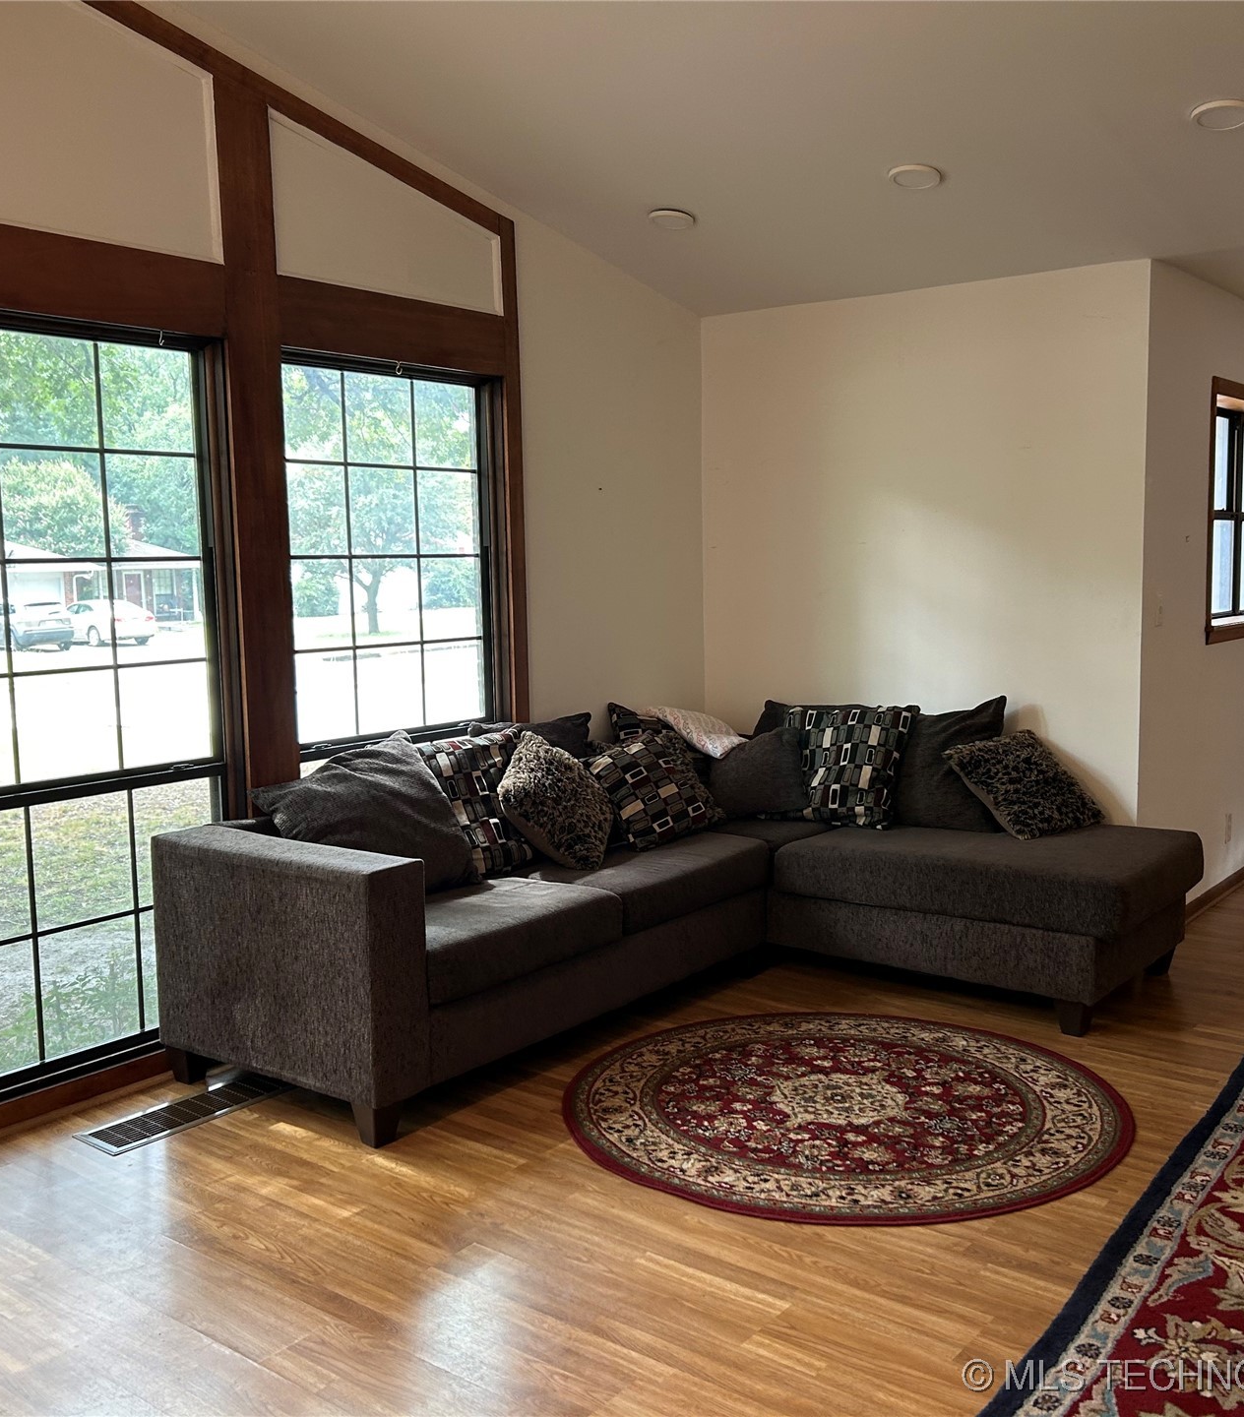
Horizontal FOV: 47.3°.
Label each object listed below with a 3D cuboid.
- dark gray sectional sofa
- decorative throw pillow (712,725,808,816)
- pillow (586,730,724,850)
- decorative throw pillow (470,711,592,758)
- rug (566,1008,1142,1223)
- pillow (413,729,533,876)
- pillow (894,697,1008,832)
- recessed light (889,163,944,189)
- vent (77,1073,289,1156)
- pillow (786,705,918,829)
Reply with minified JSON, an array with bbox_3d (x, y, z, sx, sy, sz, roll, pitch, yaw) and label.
[{"bbox_3d":[0.326,0.636,4.480,2.124,0.708,2.699,4,8,38],"label":"dark gray sectional sofa"},{"bbox_3d":[0.507,0.233,5.212,0.400,0.370,0.160,-1,-20,5],"label":"decorative throw pillow"},{"bbox_3d":[0.095,0.288,4.940,0.420,0.420,0.150,-26,-11,-39],"label":"pillow"},{"bbox_3d":[-0.238,0.267,5.015,0.180,0.460,0.620,-32,-14,36],"label":"decorative throw pillow"},{"bbox_3d":[0.590,1.046,3.833,1.490,0.010,1.490,-1,6,0],"label":"rug"},{"bbox_3d":[-0.452,0.310,4.562,0.160,0.460,0.480,-29,-12,37],"label":"pillow"},{"bbox_3d":[1.127,0.179,5.250,0.600,0.460,0.180,4,-16,38],"label":"pillow"},{"bbox_3d":[0.903,-1.634,4.361,0.168,0.025,0.168,5,-2,0],"label":"recessed light"},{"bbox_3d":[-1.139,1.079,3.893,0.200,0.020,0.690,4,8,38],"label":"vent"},{"bbox_3d":[0.820,0.214,5.348,0.480,0.470,0.150,0,-27,26],"label":"pillow"}]

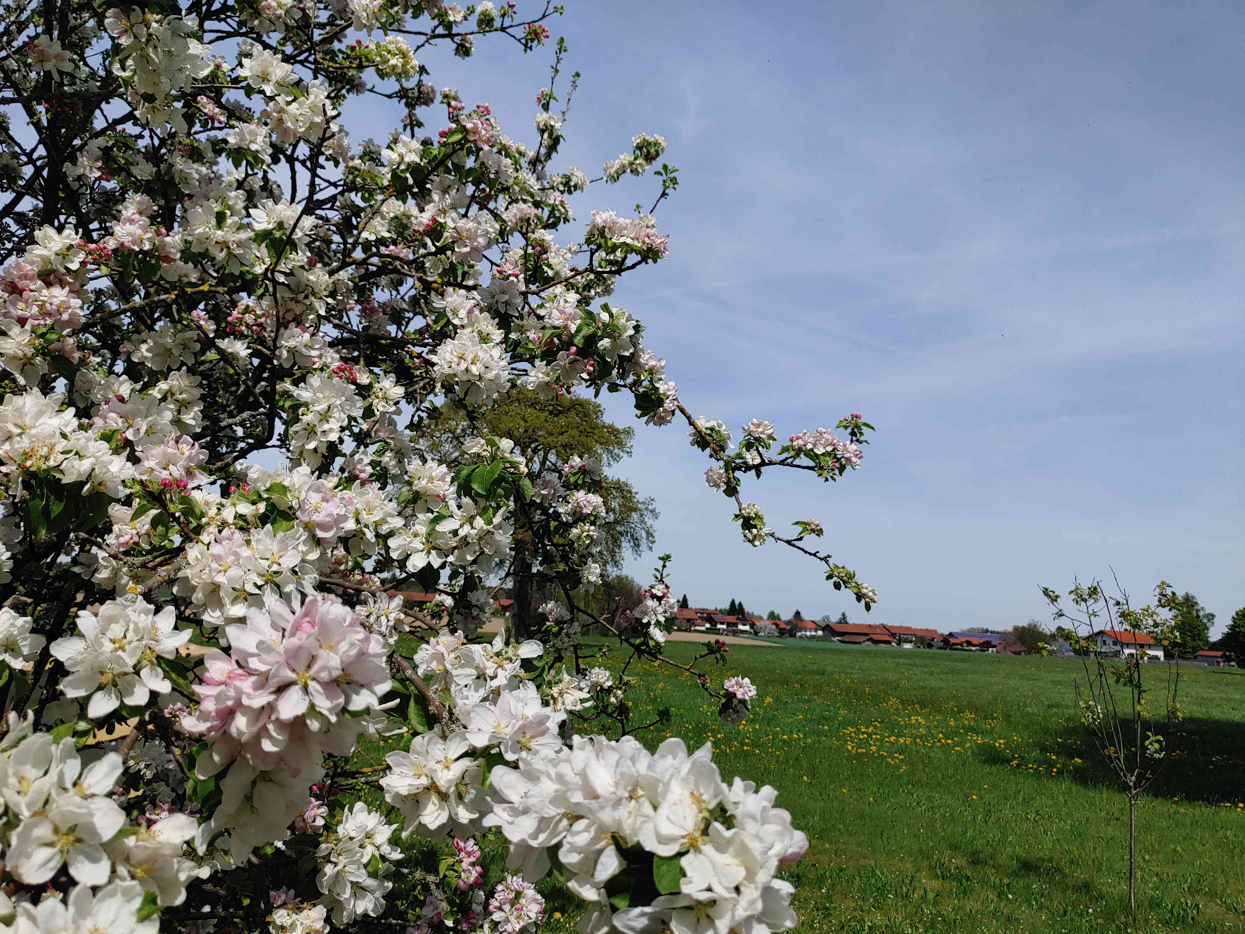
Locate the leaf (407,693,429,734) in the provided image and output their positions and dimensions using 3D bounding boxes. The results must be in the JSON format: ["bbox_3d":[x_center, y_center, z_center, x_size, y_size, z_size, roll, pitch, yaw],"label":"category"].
[{"bbox_3d":[-0.149,0.179,0.680,0.011,0.031,0.009,-19,0,-22],"label":"leaf"}]

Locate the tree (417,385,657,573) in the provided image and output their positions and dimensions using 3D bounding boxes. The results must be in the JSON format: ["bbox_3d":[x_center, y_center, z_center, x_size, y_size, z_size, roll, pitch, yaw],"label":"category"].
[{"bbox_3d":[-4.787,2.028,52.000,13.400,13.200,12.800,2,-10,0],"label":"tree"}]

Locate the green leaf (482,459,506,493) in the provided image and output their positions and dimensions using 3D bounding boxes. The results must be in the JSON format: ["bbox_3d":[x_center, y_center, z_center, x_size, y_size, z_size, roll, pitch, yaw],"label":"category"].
[{"bbox_3d":[-0.118,0.009,0.860,0.016,0.034,0.011,18,0,-2],"label":"green leaf"}]

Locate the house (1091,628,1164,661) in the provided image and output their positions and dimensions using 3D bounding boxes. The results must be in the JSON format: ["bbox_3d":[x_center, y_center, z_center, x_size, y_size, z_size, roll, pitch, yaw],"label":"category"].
[{"bbox_3d":[113.038,40.082,210.000,12.500,7.300,10.300,6,-10,-21],"label":"house"}]

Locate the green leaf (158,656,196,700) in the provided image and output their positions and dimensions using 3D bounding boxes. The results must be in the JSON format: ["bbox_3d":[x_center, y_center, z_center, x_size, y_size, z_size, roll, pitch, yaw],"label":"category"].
[{"bbox_3d":[-0.295,0.140,0.620,0.012,0.036,0.011,-42,0,-36],"label":"green leaf"}]

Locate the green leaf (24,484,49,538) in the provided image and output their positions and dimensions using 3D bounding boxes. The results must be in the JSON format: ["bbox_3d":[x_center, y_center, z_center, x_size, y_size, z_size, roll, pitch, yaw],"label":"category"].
[{"bbox_3d":[-0.532,0.040,0.850,0.021,0.050,0.012,-7,0,-34],"label":"green leaf"}]

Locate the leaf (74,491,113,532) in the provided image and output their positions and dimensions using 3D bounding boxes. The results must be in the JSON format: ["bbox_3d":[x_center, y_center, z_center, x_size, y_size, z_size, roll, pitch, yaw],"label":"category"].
[{"bbox_3d":[-0.481,0.041,0.850,0.032,0.040,0.012,8,0,-27],"label":"leaf"}]

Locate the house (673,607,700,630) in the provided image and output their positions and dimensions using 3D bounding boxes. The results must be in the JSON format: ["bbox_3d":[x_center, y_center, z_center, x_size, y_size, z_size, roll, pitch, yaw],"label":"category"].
[{"bbox_3d":[19.503,48.835,300.000,10.500,7.300,9.000,6,-10,-23],"label":"house"}]

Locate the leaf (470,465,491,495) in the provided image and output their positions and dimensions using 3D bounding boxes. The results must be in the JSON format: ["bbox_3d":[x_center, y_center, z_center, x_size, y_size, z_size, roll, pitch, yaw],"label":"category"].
[{"bbox_3d":[-0.129,0.013,0.860,0.019,0.028,0.011,-4,0,-10],"label":"leaf"}]

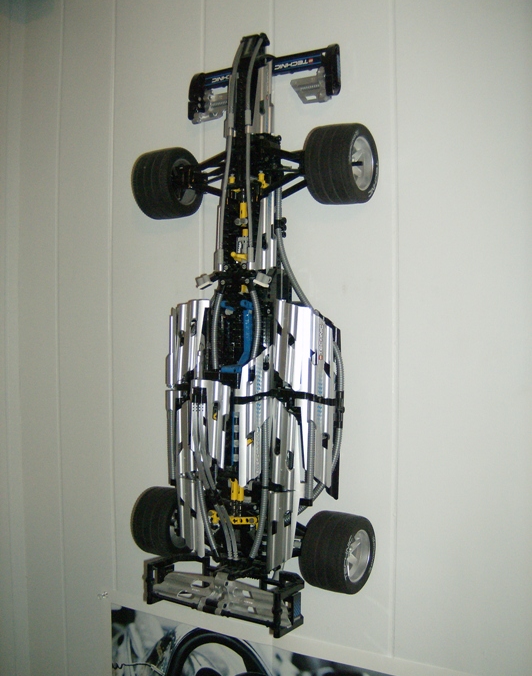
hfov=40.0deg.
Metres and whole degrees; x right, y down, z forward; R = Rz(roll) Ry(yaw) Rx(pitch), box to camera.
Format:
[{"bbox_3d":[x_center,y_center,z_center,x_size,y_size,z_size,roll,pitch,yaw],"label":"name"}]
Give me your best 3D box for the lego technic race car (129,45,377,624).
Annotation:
[{"bbox_3d":[-0.037,-0.024,0.828,0.295,0.664,0.144,1,2,31],"label":"lego technic race car"}]

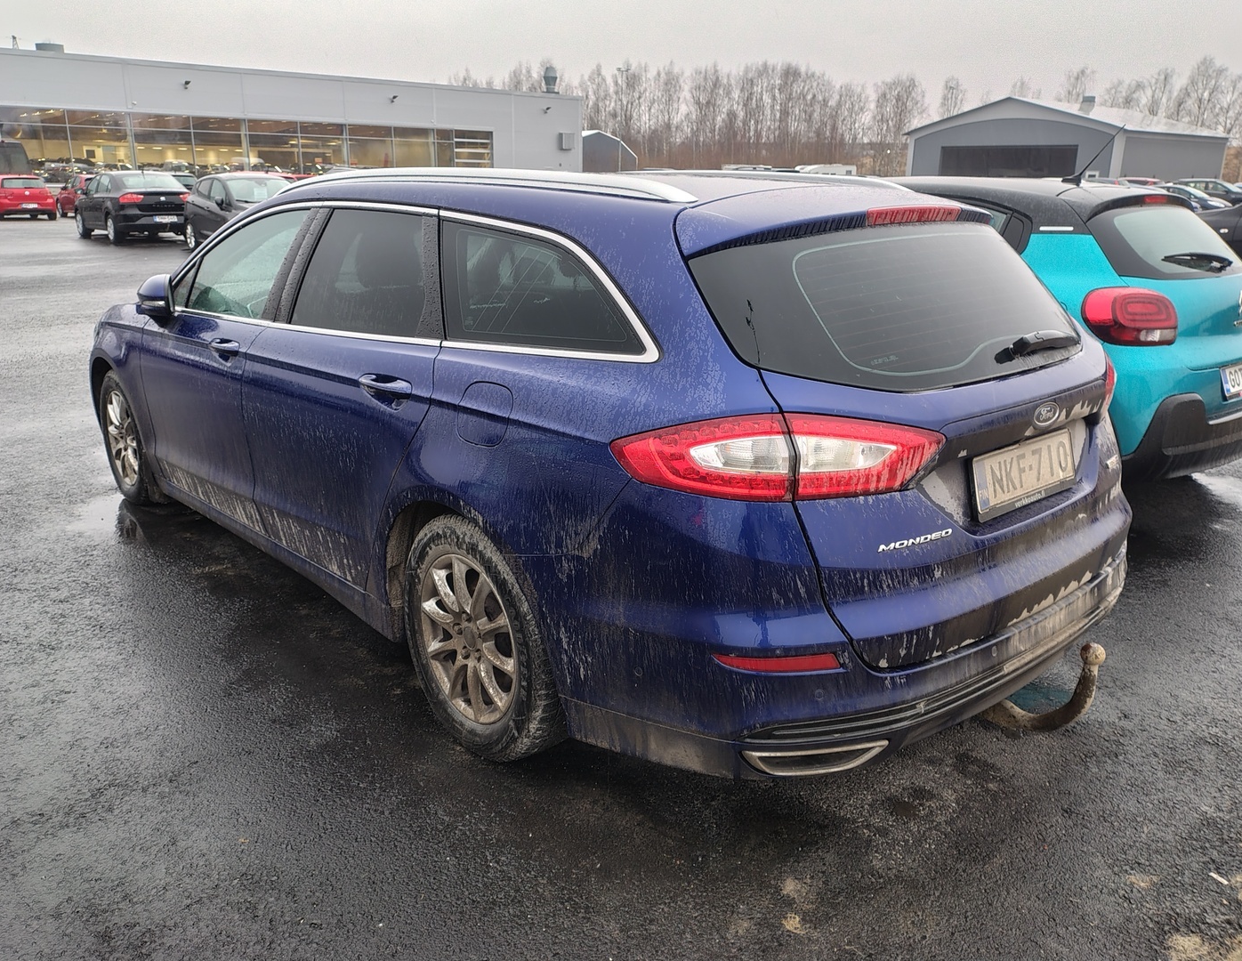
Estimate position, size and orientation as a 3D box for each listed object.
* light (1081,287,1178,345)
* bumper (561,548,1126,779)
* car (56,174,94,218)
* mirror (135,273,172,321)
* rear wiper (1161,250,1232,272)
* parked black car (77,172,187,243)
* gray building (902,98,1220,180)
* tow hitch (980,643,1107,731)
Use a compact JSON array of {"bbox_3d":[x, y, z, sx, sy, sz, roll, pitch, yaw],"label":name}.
[{"bbox_3d":[1.958,-0.648,3.546,0.290,0.200,0.250,-14,23,-38],"label":"light"},{"bbox_3d":[0.747,0.246,2.370,1.850,0.480,0.600,-15,23,-39],"label":"bumper"},{"bbox_3d":[-18.600,-10.000,32.600,1.730,1.470,4.100,-16,24,-42],"label":"car"},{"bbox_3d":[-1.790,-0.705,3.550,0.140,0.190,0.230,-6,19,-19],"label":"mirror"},{"bbox_3d":[2.382,-0.905,3.830,0.380,0.090,0.080,-16,-2,-25],"label":"rear wiper"},{"bbox_3d":[-10.900,-6.100,20.750,1.710,1.460,4.480,-15,23,-40],"label":"parked black car"},{"bbox_3d":[31.400,-22.900,65.000,18.500,6.600,14.600,-15,23,-40],"label":"gray building"},{"bbox_3d":[1.009,0.487,2.275,0.060,0.270,0.300,-16,24,-41],"label":"tow hitch"}]

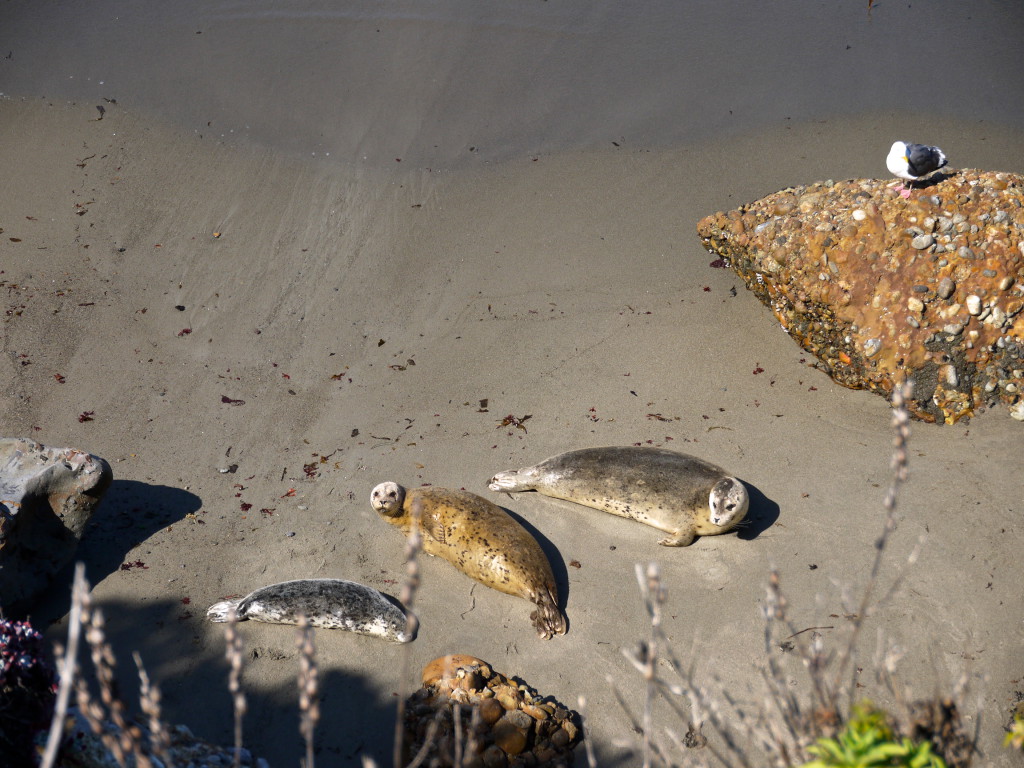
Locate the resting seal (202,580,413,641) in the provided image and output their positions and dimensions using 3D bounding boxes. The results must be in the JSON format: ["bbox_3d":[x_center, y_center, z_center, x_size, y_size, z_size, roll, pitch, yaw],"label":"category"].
[{"bbox_3d":[-1.160,1.295,14.286,1.220,0.290,0.360,6,35,8],"label":"resting seal"}]

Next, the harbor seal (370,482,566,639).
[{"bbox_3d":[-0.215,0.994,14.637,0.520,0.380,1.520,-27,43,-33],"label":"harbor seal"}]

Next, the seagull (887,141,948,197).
[{"bbox_3d":[2.730,-1.427,16.604,0.460,0.370,0.190,-20,40,-26],"label":"seagull"}]

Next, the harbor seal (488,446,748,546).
[{"bbox_3d":[0.625,0.643,15.112,1.640,0.410,0.540,9,36,12],"label":"harbor seal"}]

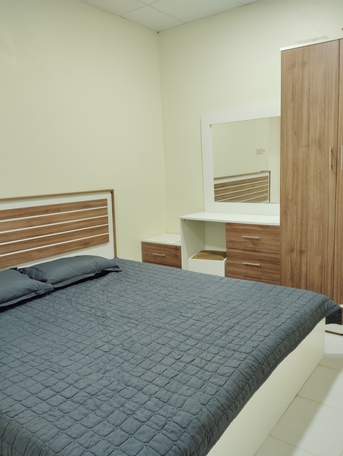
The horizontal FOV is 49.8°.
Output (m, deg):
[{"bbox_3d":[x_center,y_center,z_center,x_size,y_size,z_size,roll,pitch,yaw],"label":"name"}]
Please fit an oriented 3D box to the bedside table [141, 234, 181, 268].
[{"bbox_3d":[0.042,0.382,3.881,0.498,0.538,0.454,5,11,37],"label":"bedside table"}]

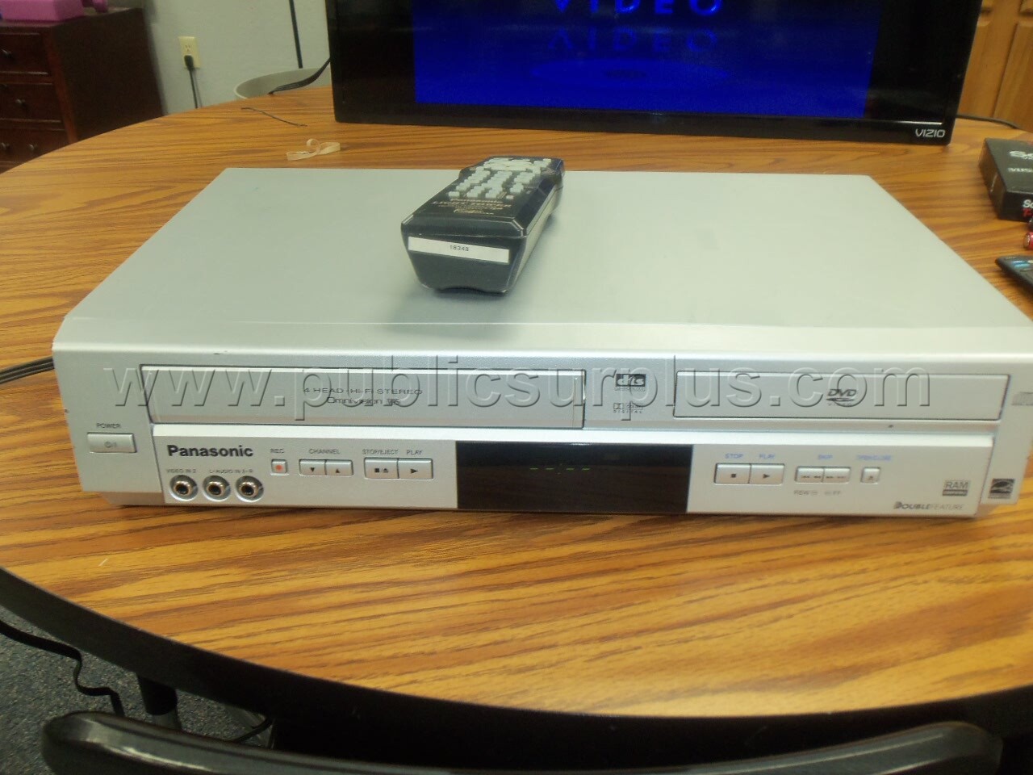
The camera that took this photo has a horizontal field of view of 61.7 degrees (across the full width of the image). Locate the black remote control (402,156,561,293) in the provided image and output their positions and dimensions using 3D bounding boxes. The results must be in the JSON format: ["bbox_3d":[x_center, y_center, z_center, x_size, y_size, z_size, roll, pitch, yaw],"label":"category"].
[{"bbox_3d":[-0.012,-0.098,0.476,0.059,0.032,0.168,5,26,8],"label":"black remote control"}]

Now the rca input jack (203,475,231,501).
[{"bbox_3d":[-0.138,0.046,0.402,0.013,0.013,0.008,1,24,1],"label":"rca input jack"}]

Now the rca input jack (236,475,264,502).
[{"bbox_3d":[-0.123,0.046,0.402,0.013,0.013,0.008,1,24,1],"label":"rca input jack"}]

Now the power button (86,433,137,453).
[{"bbox_3d":[-0.183,0.025,0.391,0.021,0.009,0.004,1,24,1],"label":"power button"}]

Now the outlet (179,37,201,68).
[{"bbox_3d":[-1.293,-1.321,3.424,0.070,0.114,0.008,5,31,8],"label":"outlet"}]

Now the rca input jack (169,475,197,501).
[{"bbox_3d":[-0.154,0.045,0.403,0.013,0.013,0.008,1,24,1],"label":"rca input jack"}]

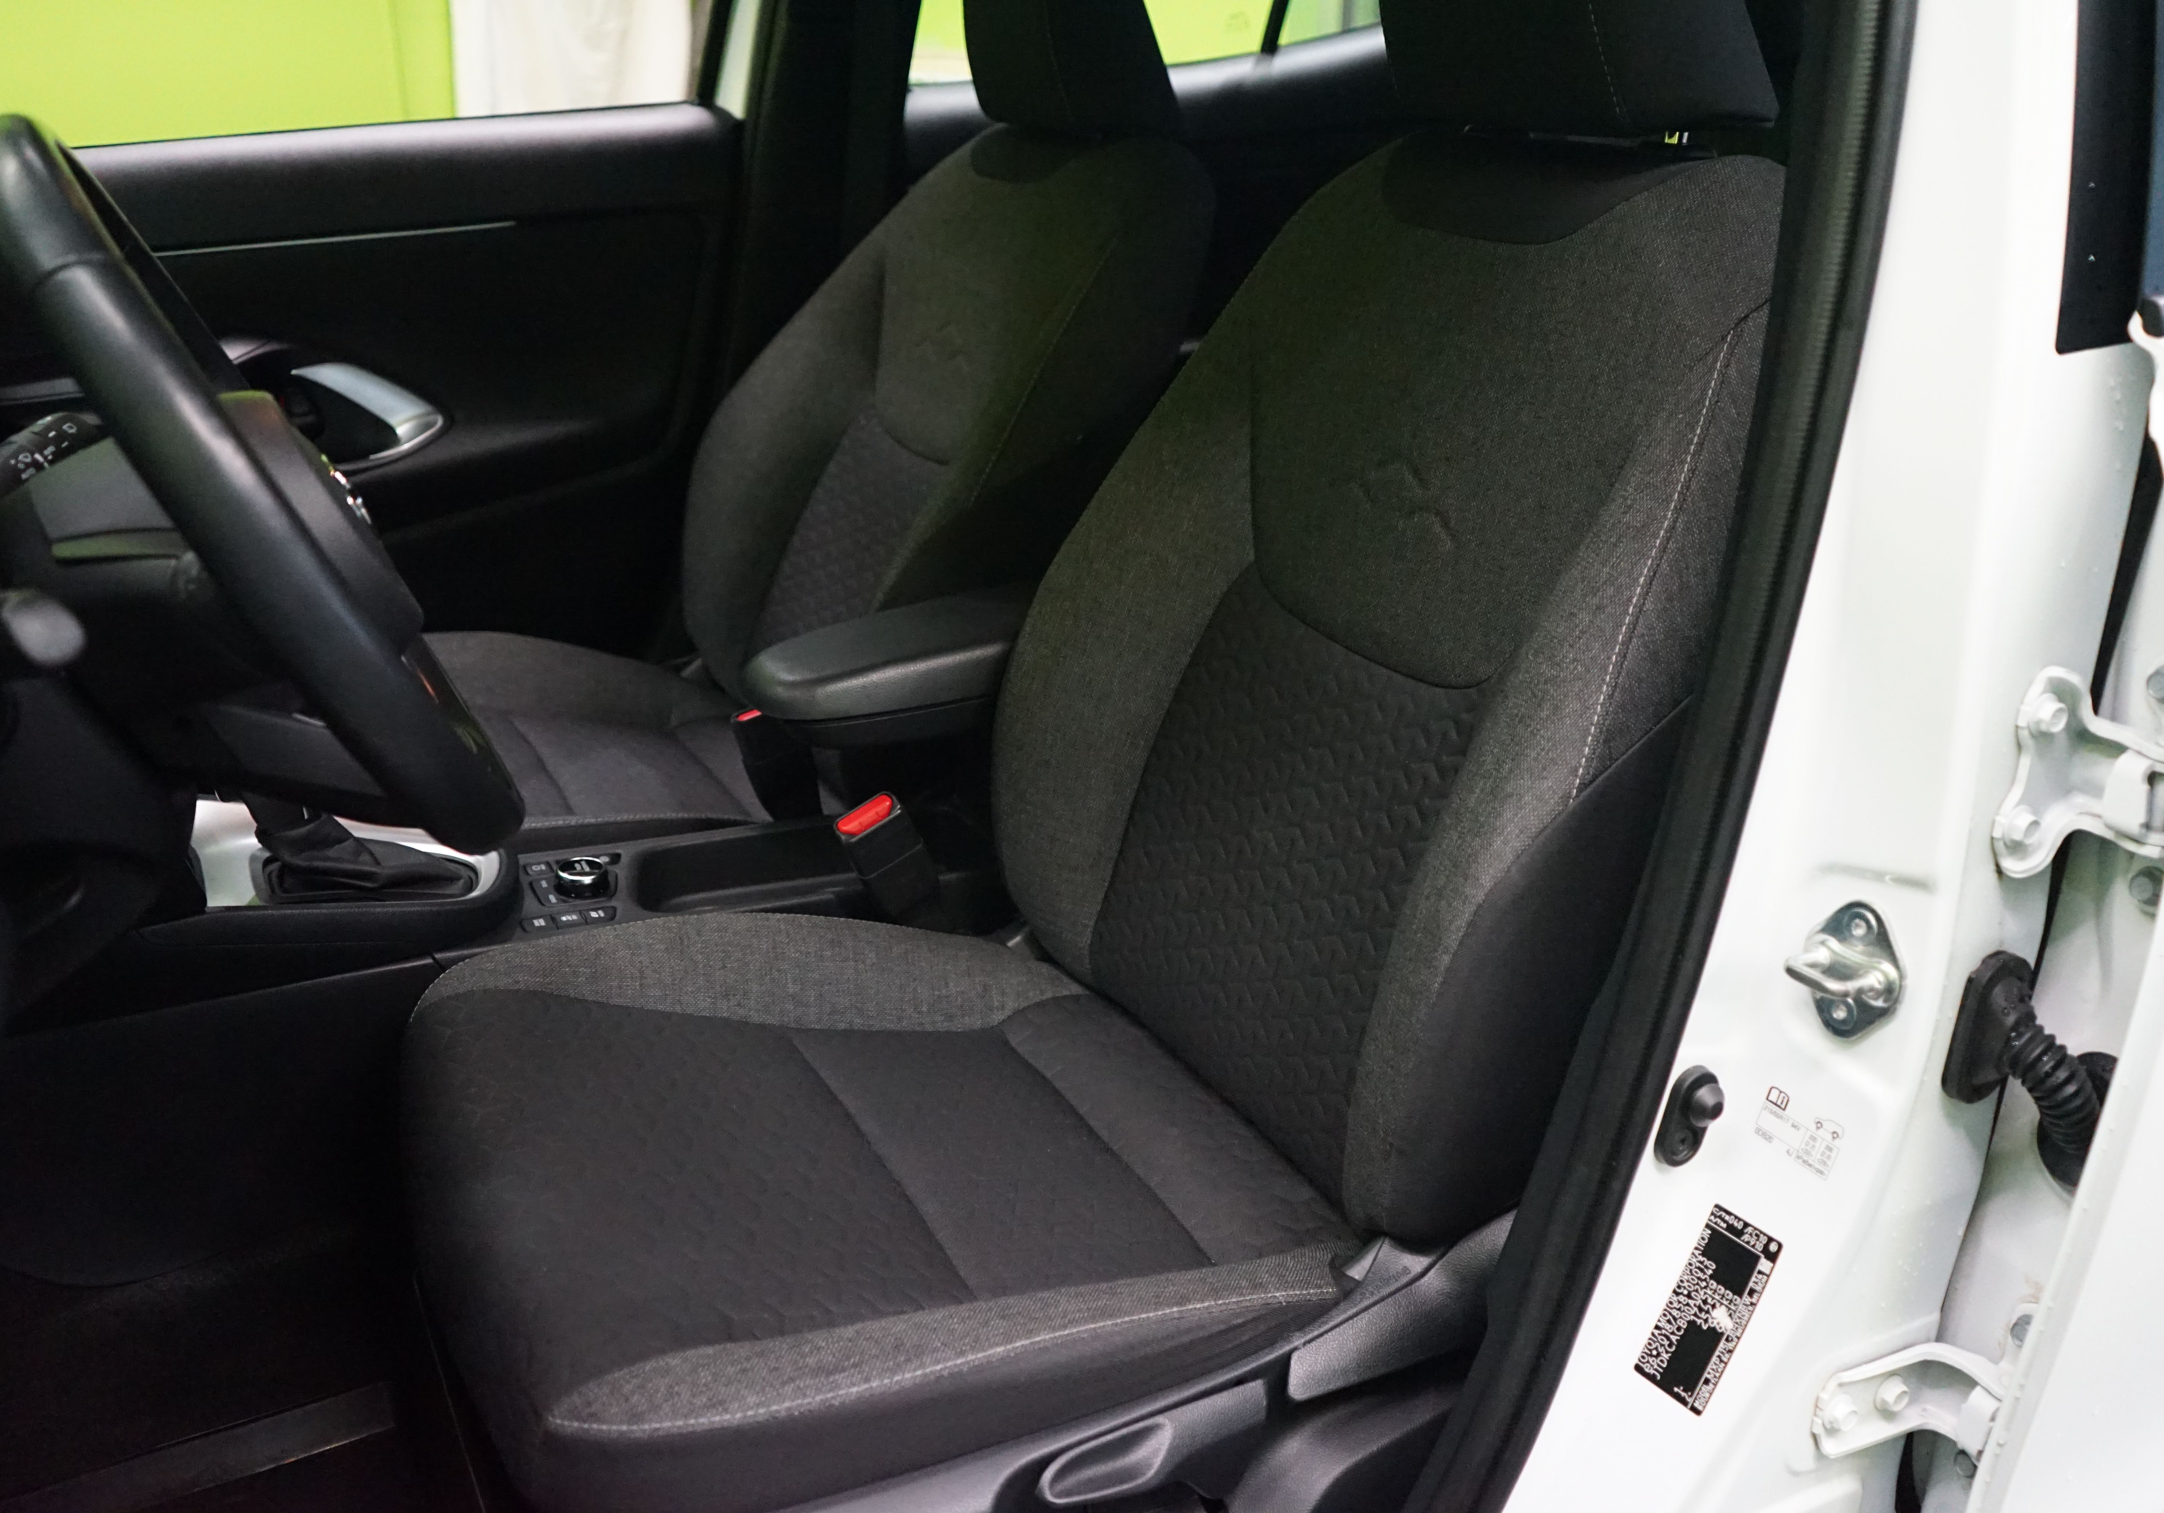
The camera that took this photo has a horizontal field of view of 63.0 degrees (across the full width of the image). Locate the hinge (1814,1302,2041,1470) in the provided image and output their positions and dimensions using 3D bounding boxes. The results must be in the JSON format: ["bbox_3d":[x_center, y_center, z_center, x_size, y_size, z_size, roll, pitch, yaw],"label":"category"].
[{"bbox_3d":[0.419,0.314,0.874,0.085,0.052,0.058,-11,24,-24],"label":"hinge"}]

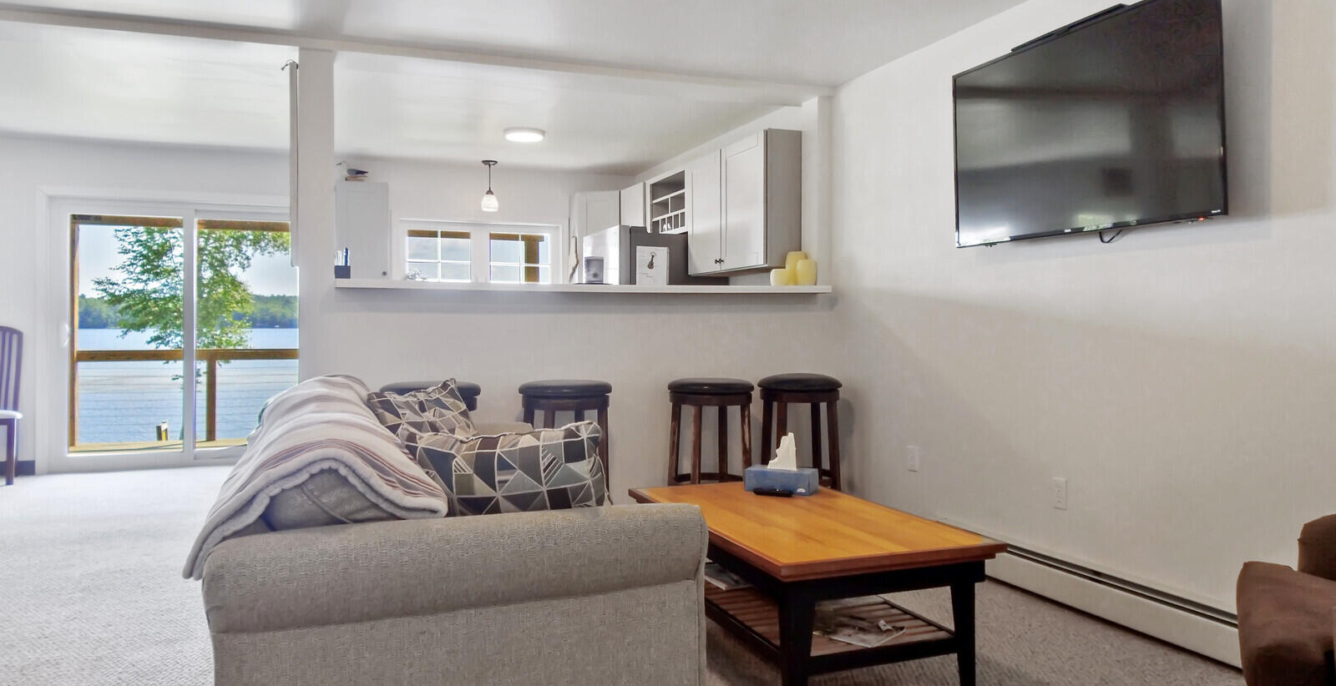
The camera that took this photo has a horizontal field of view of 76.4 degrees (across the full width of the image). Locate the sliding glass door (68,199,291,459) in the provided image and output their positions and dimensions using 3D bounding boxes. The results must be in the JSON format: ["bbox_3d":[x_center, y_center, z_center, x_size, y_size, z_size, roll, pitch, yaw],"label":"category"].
[{"bbox_3d":[-3.682,-0.054,6.529,1.700,1.960,0.130,-1,2,-23],"label":"sliding glass door"}]

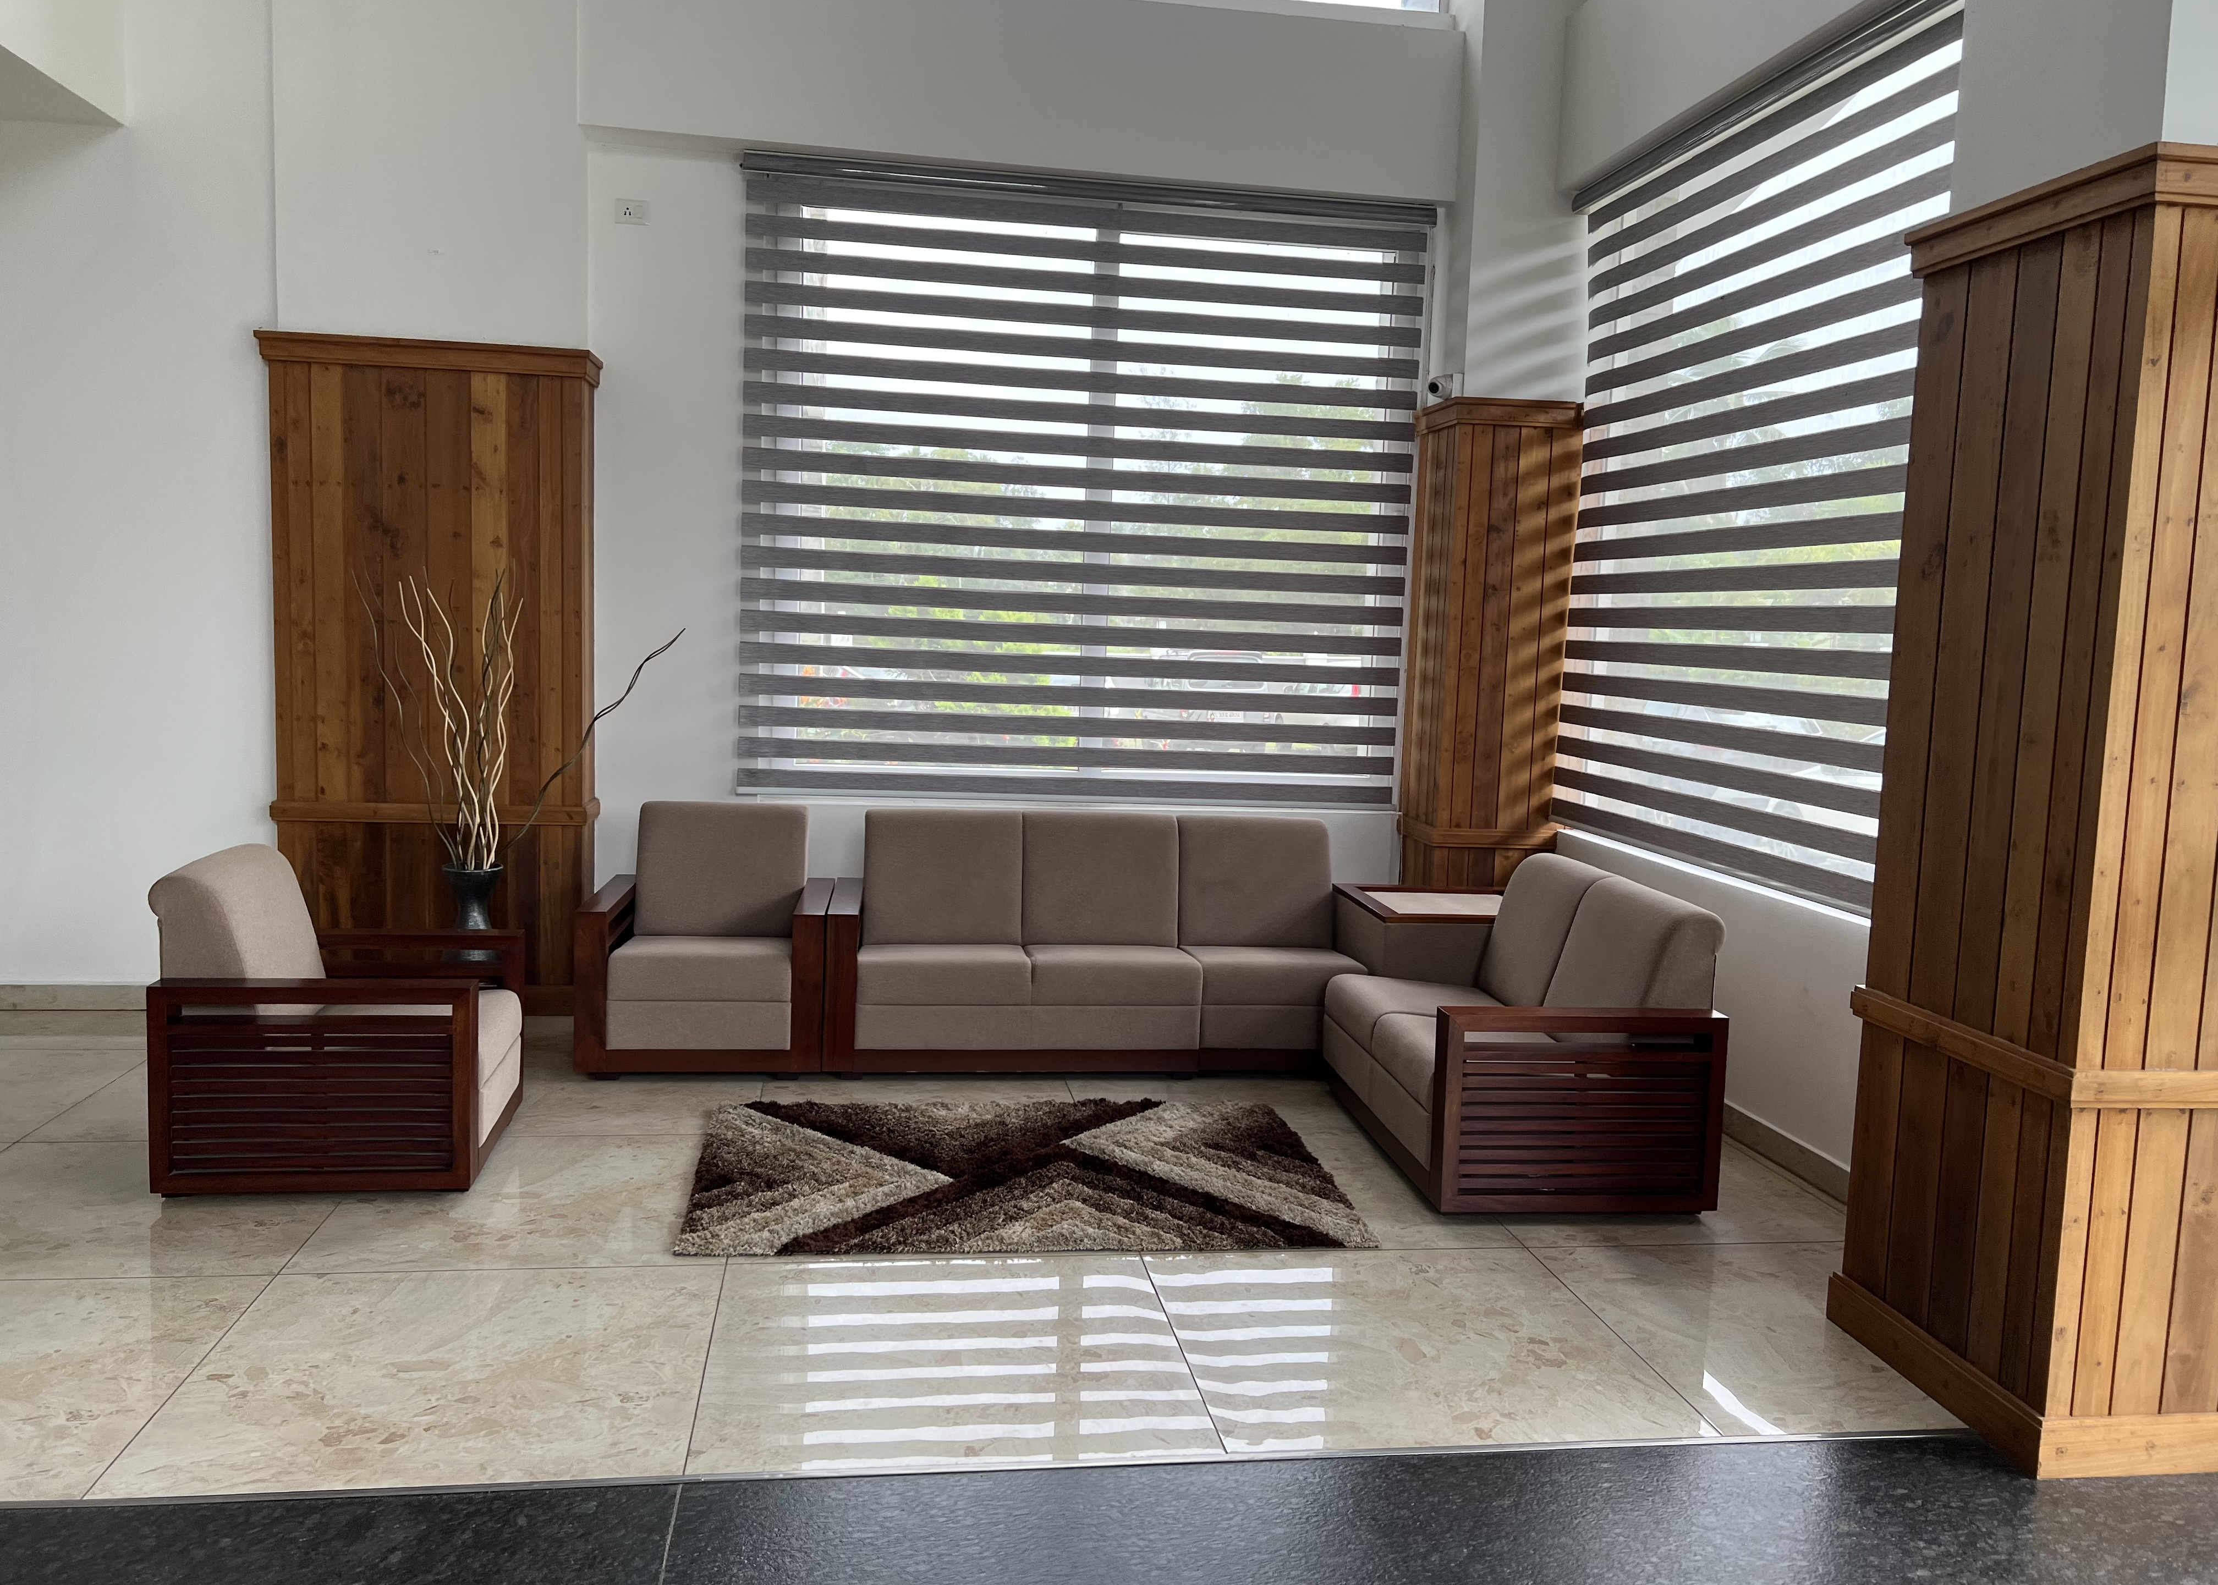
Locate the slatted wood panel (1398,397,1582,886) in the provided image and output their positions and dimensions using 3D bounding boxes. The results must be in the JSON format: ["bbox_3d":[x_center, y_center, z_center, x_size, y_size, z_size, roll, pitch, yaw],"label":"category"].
[{"bbox_3d":[1.510,-0.309,6.771,0.534,2.457,0.538,1,6,-8],"label":"slatted wood panel"}]

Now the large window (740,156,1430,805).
[{"bbox_3d":[-0.082,-1.181,6.670,2.708,2.452,0.140,1,6,-8],"label":"large window"}]

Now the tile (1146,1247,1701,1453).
[{"bbox_3d":[0.649,1.220,3.708,1.002,0.020,0.986,1,6,-8],"label":"tile"}]

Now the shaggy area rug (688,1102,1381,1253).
[{"bbox_3d":[-0.260,1.056,4.697,1.756,0.035,1.176,1,6,-8],"label":"shaggy area rug"}]

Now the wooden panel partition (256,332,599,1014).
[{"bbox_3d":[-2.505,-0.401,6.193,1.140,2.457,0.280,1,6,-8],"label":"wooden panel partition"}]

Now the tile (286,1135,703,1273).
[{"bbox_3d":[-1.471,1.069,4.390,0.994,0.020,1.002,1,6,-8],"label":"tile"}]

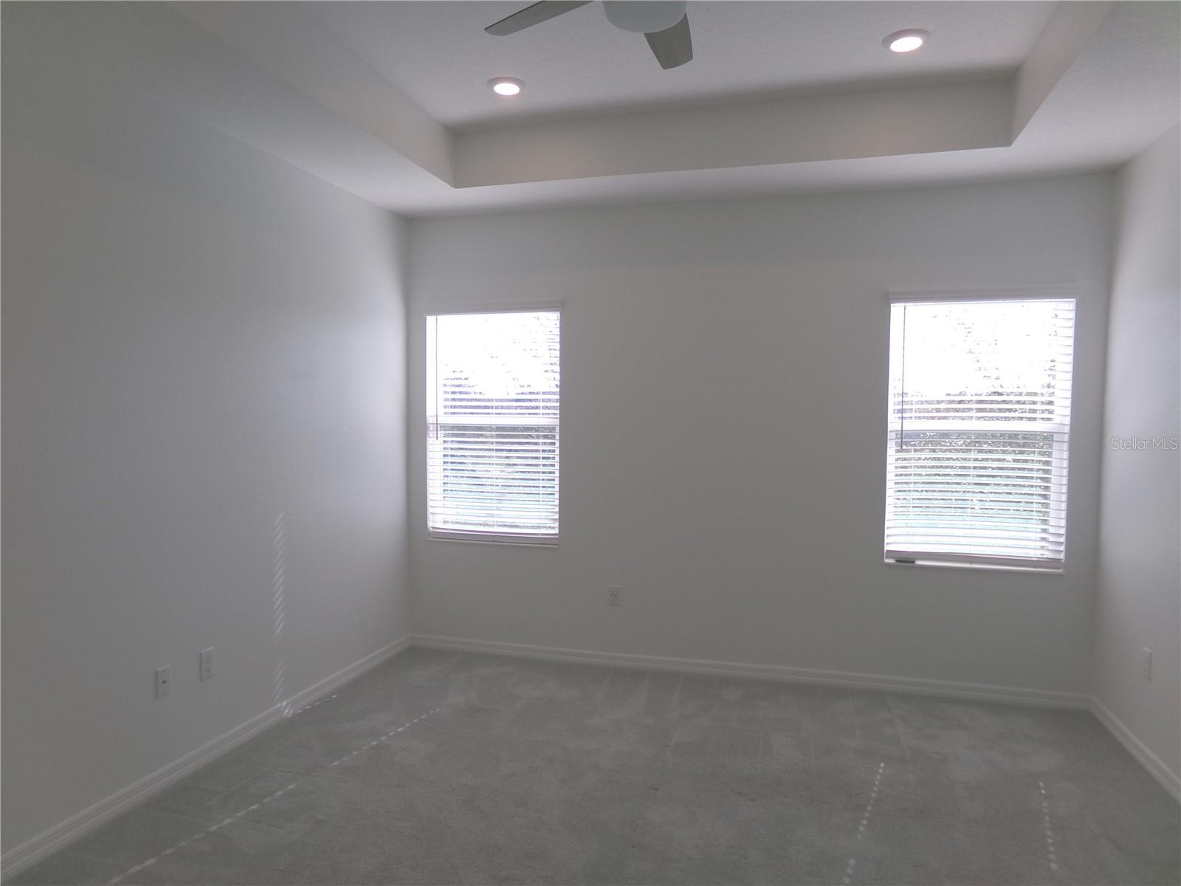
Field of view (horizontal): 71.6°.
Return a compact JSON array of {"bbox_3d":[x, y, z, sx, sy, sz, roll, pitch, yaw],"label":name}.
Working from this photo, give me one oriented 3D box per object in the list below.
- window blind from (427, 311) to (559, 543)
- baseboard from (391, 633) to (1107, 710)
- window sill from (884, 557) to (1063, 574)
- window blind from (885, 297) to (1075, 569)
[{"bbox_3d":[-0.636,-0.114,5.297,0.927,1.482,0.060,1,2,15],"label":"window blind"},{"bbox_3d":[0.742,1.368,4.940,4.079,0.087,0.018,1,2,15],"label":"baseboard"},{"bbox_3d":[2.128,0.686,4.581,0.924,0.029,0.100,1,2,15],"label":"window sill"},{"bbox_3d":[2.138,-0.063,4.537,0.930,1.482,0.060,1,2,15],"label":"window blind"}]

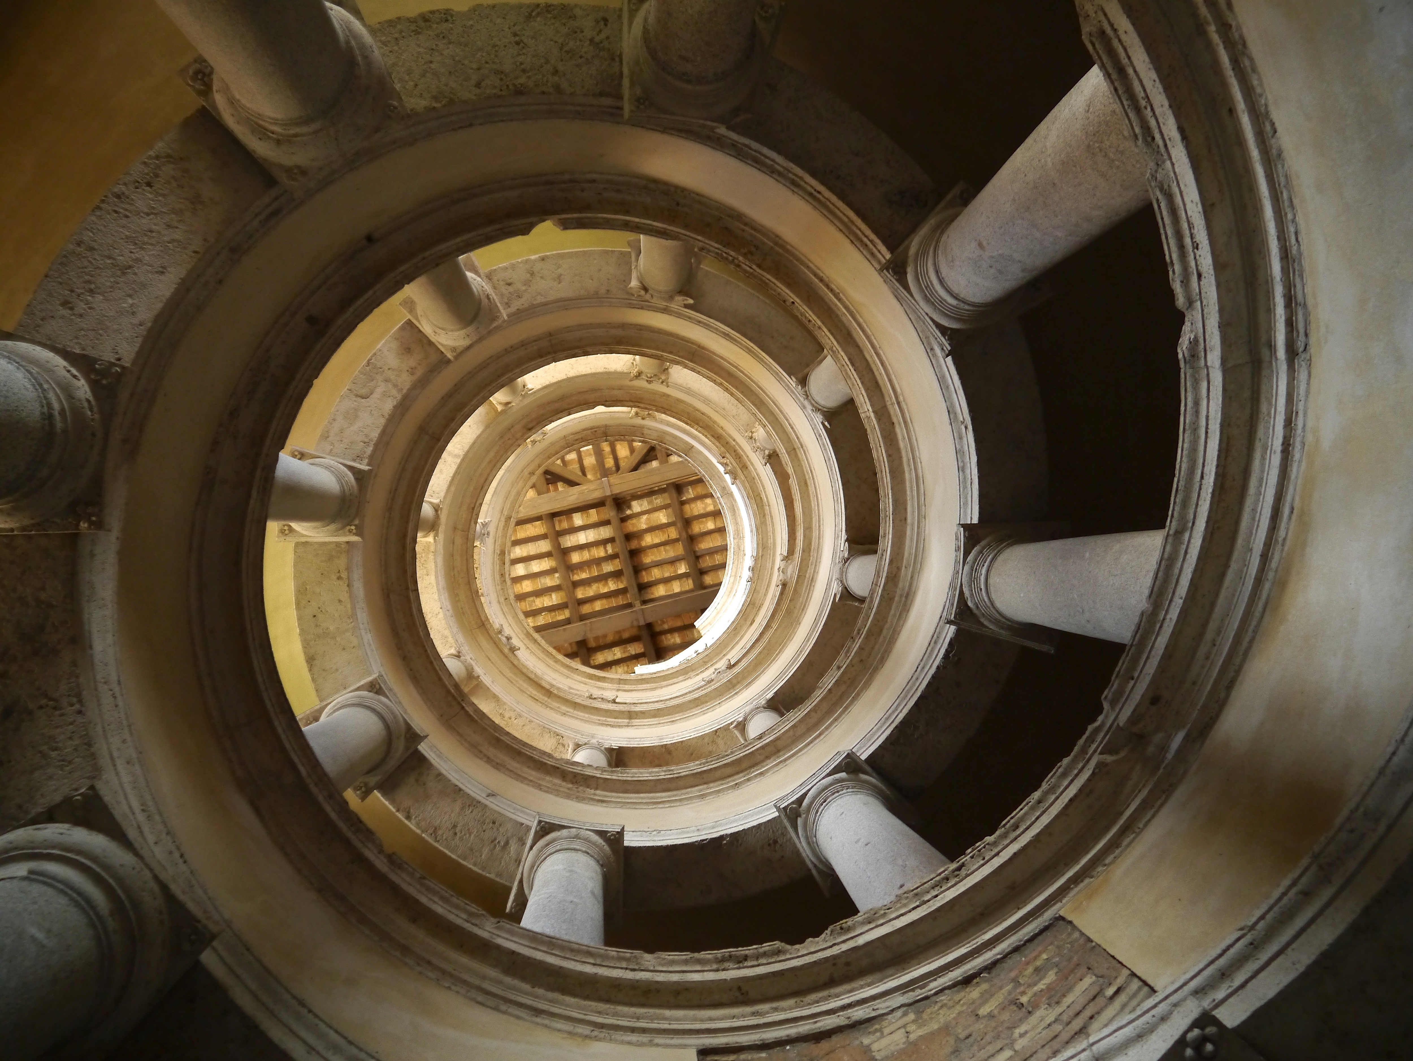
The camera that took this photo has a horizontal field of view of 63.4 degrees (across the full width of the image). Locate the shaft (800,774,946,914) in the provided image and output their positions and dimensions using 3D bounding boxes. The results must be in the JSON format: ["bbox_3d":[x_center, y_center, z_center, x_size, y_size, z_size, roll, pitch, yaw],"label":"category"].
[{"bbox_3d":[0.844,1.550,5.136,0.520,2.000,0.520,0,-92,-5],"label":"shaft"}]

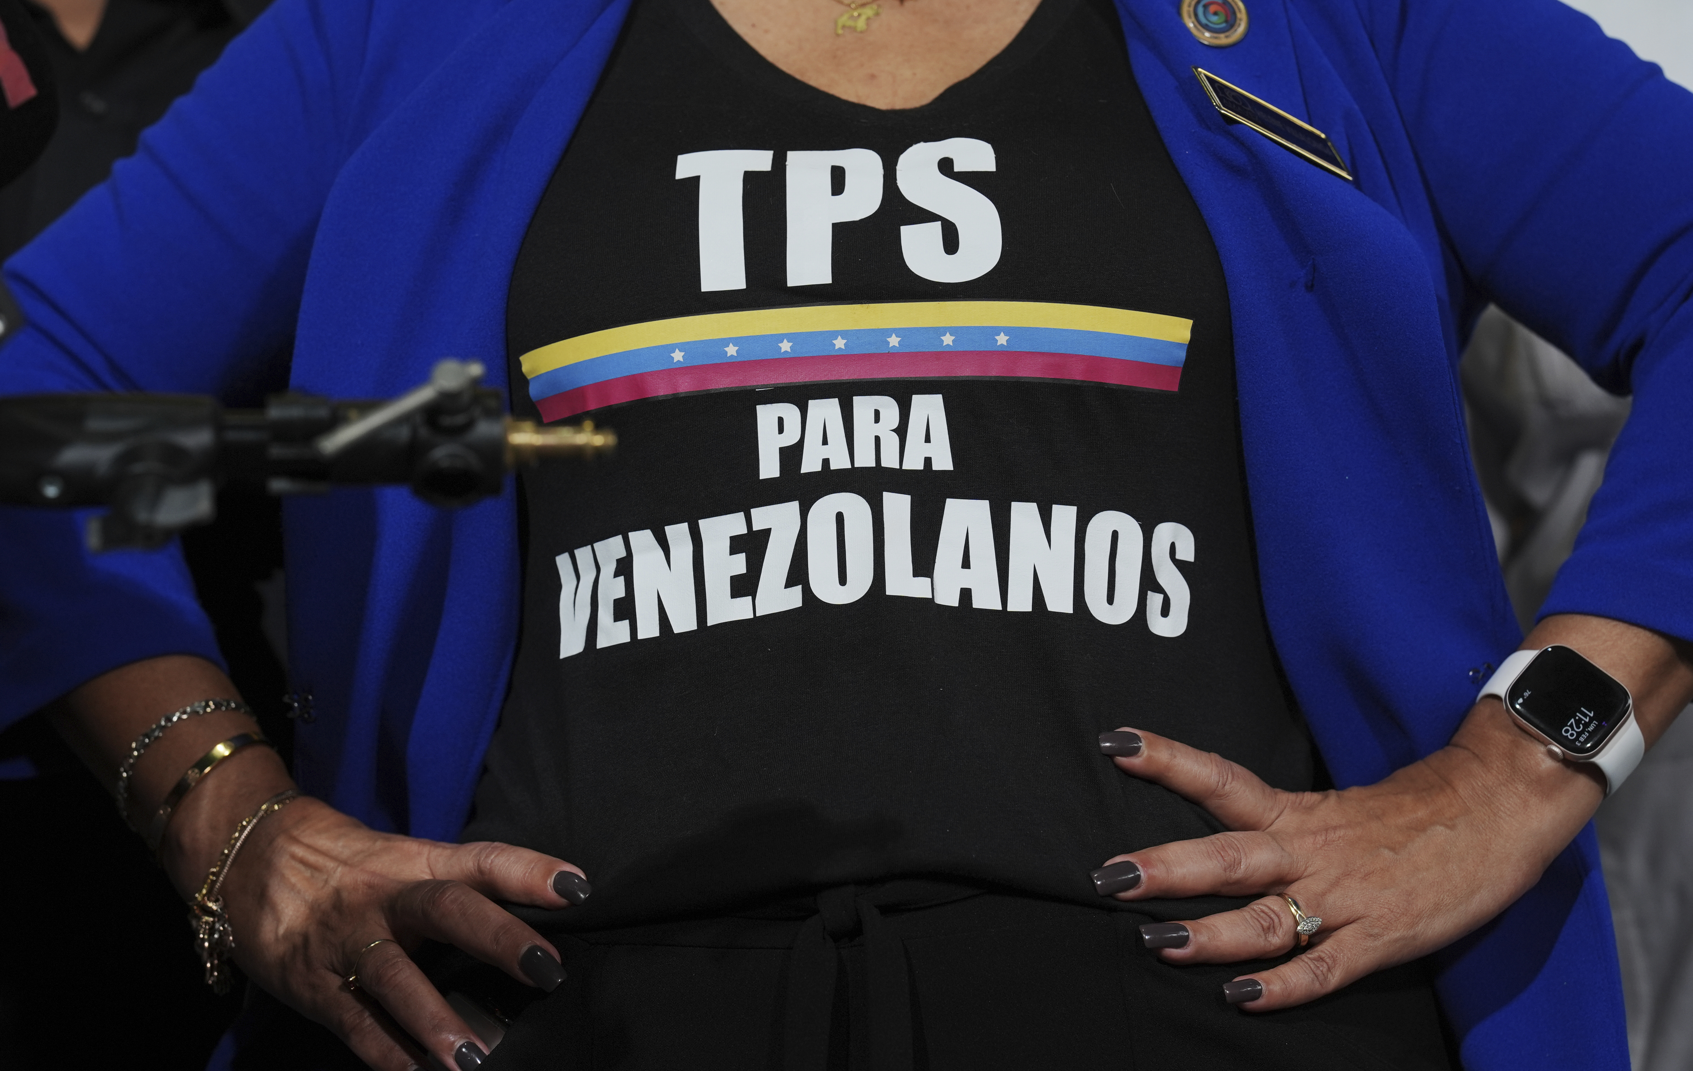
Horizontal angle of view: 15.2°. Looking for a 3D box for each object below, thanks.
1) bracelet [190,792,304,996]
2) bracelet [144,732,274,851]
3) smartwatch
[{"bbox_3d":[-0.236,0.138,2.485,0.026,0.080,0.055,30,0,20],"label":"bracelet"},{"bbox_3d":[-0.248,0.104,2.495,0.007,0.066,0.055,41,0,31],"label":"bracelet"},{"bbox_3d":[0.279,0.074,2.490,0.064,0.037,0.053,33,-21,3],"label":"smartwatch"}]

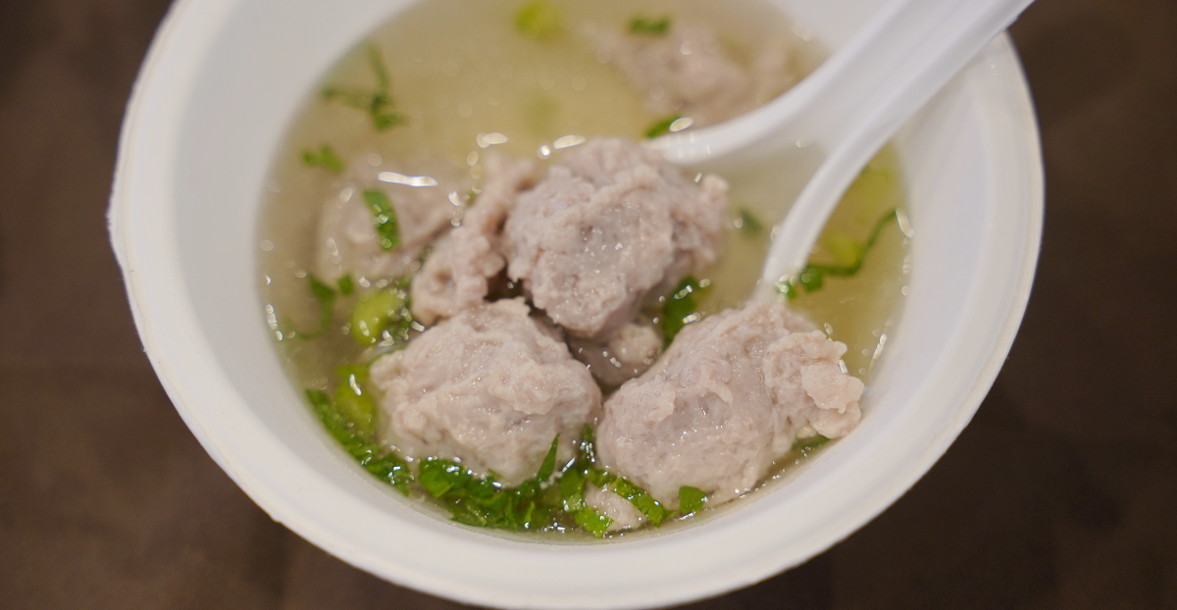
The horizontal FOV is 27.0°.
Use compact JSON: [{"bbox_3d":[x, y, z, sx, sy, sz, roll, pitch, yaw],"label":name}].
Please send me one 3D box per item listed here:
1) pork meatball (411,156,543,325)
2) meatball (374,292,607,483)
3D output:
[{"bbox_3d":[-0.018,-0.011,0.398,0.022,0.023,0.030,29,69,14],"label":"pork meatball"},{"bbox_3d":[-0.016,0.014,0.383,0.035,0.028,0.030,-3,65,0],"label":"meatball"}]

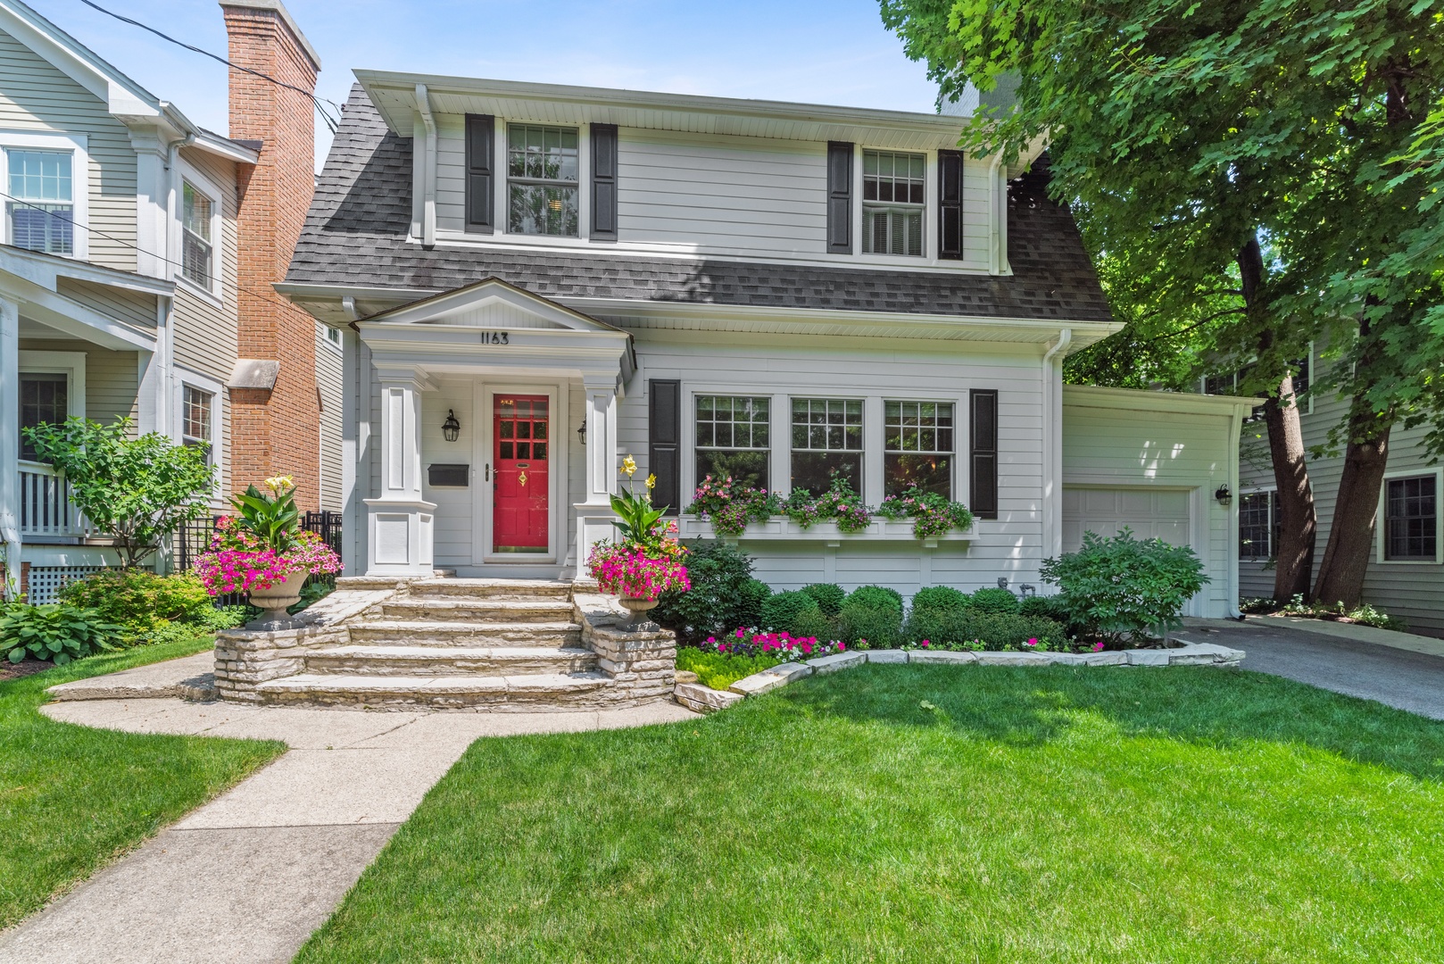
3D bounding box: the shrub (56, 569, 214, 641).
[{"bbox_3d":[-6.720,1.429,6.900,1.500,0.820,1.150,1,-3,-6],"label":"shrub"}]

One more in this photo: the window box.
[{"bbox_3d":[1.340,0.604,7.520,3.760,0.380,0.280,0,-3,-6],"label":"window box"}]

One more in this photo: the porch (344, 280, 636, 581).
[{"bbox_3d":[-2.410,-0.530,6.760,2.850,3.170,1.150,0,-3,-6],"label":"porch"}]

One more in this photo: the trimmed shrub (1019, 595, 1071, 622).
[{"bbox_3d":[3.799,1.562,7.150,0.580,0.500,0.580,1,-3,-6],"label":"trimmed shrub"}]

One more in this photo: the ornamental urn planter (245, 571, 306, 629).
[{"bbox_3d":[-3.524,0.933,4.760,0.440,0.460,0.440,0,-3,-6],"label":"ornamental urn planter"}]

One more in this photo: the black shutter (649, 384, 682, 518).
[{"bbox_3d":[-0.694,-0.413,7.277,0.377,1.640,0.050,0,-1,-6],"label":"black shutter"}]

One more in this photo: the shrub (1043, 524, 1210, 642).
[{"bbox_3d":[4.612,1.210,6.900,1.700,1.300,1.450,1,-3,-6],"label":"shrub"}]

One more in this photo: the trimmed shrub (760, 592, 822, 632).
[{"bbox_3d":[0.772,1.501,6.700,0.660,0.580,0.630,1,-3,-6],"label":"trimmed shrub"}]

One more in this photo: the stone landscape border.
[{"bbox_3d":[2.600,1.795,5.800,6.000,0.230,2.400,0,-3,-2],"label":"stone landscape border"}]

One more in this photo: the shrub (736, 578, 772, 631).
[{"bbox_3d":[0.315,1.432,6.850,0.520,0.660,0.520,1,-3,-6],"label":"shrub"}]

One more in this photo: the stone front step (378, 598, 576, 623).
[{"bbox_3d":[-2.219,1.208,5.649,1.780,0.155,0.460,0,-3,-3],"label":"stone front step"}]

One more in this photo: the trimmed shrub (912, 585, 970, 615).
[{"bbox_3d":[2.641,1.554,7.300,0.690,0.630,0.660,0,-3,-6],"label":"trimmed shrub"}]

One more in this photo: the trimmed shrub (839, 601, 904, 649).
[{"bbox_3d":[1.663,1.600,6.720,0.710,0.530,0.620,0,-3,-6],"label":"trimmed shrub"}]

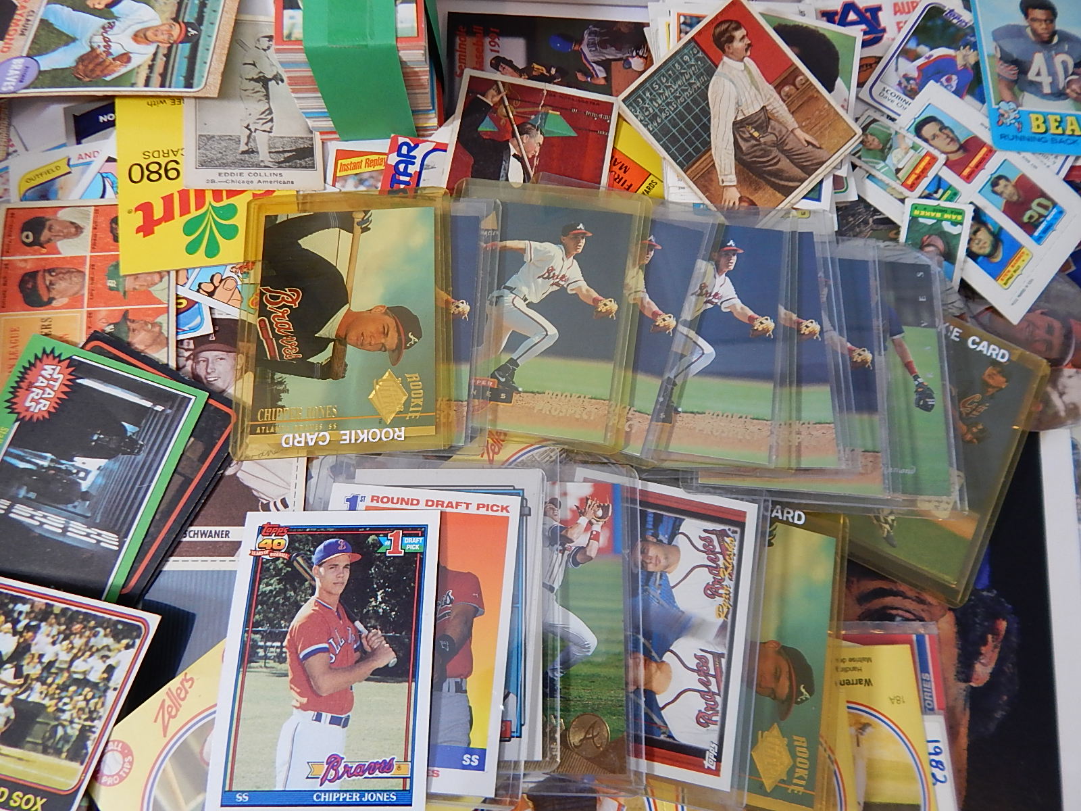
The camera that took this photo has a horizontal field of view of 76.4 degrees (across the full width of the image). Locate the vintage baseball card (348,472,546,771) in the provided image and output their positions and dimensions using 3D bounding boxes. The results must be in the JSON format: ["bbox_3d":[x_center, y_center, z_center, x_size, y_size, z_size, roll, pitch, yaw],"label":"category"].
[{"bbox_3d":[-0.031,0.063,0.219,0.064,0.001,0.089,0,69,0],"label":"vintage baseball card"}]

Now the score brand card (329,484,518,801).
[{"bbox_3d":[-0.042,0.070,0.217,0.064,0.002,0.089,4,72,3],"label":"score brand card"}]

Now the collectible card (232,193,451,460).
[{"bbox_3d":[-0.071,-0.033,0.249,0.076,0.003,0.102,-3,73,-2],"label":"collectible card"}]

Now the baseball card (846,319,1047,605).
[{"bbox_3d":[0.135,0.011,0.252,0.076,0.003,0.102,27,78,8],"label":"baseball card"}]

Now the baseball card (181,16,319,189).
[{"bbox_3d":[-0.114,-0.122,0.274,0.051,0.002,0.083,-3,74,-14],"label":"baseball card"}]

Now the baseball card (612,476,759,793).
[{"bbox_3d":[0.035,0.069,0.223,0.064,0.002,0.089,11,69,4],"label":"baseball card"}]

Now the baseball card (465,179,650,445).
[{"bbox_3d":[-0.003,-0.036,0.249,0.076,0.003,0.102,8,73,6],"label":"baseball card"}]

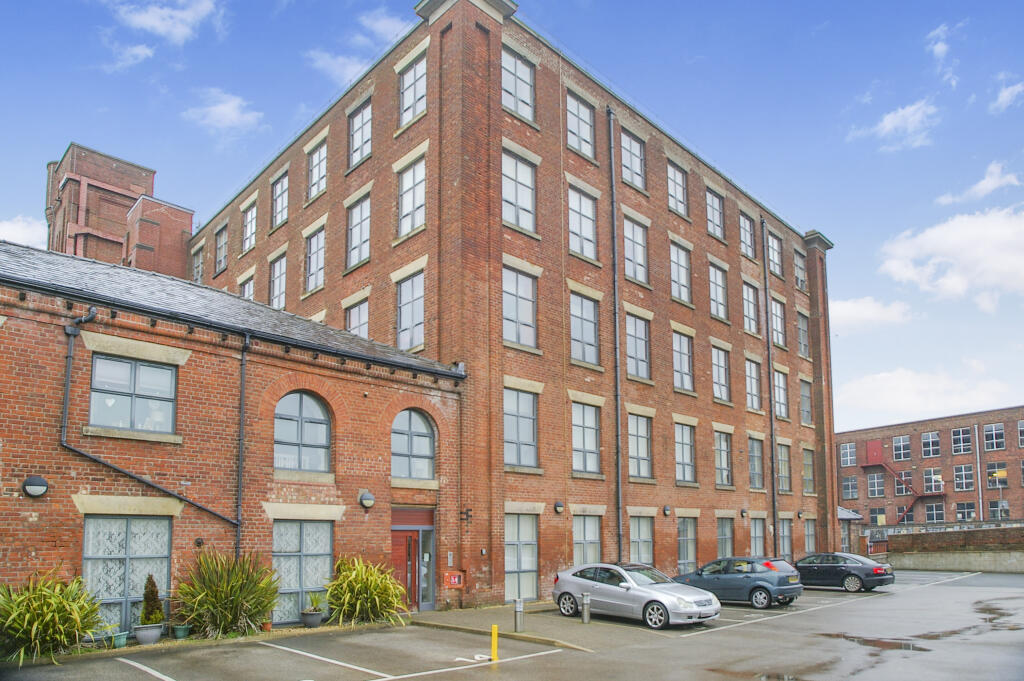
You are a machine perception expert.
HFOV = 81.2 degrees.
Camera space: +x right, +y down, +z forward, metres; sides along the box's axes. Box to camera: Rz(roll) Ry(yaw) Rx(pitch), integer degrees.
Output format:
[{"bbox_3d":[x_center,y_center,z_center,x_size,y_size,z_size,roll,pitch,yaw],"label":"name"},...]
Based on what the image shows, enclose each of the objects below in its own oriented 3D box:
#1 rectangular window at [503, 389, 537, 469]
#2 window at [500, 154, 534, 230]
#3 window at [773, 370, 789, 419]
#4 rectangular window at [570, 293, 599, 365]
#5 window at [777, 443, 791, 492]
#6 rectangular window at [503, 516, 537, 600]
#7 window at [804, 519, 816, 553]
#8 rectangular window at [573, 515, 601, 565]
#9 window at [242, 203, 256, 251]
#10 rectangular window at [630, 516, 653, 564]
[{"bbox_3d":[0.248,2.683,18.181,1.406,2.299,0.150,6,-9,-42],"label":"rectangular window"},{"bbox_3d":[0.210,-4.732,19.139,1.471,2.334,0.150,6,-9,-42],"label":"window"},{"bbox_3d":[13.683,2.742,30.300,1.420,2.280,0.150,14,-19,-42],"label":"window"},{"bbox_3d":[2.480,-0.371,20.618,1.471,2.338,0.150,6,-9,-42],"label":"rectangular window"},{"bbox_3d":[13.532,6.385,29.756,1.385,2.227,0.150,6,-9,-42],"label":"window"},{"bbox_3d":[0.253,6.422,17.685,1.348,2.472,0.150,6,-9,-42],"label":"rectangular window"},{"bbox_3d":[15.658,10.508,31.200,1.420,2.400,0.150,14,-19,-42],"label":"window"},{"bbox_3d":[2.448,7.015,19.600,1.415,2.463,0.150,6,-9,-42],"label":"rectangular window"},{"bbox_3d":[-11.880,-5.113,27.182,1.345,2.051,0.150,-7,-9,41],"label":"window"},{"bbox_3d":[4.658,7.618,21.528,1.413,2.455,0.150,6,-9,-42],"label":"rectangular window"}]

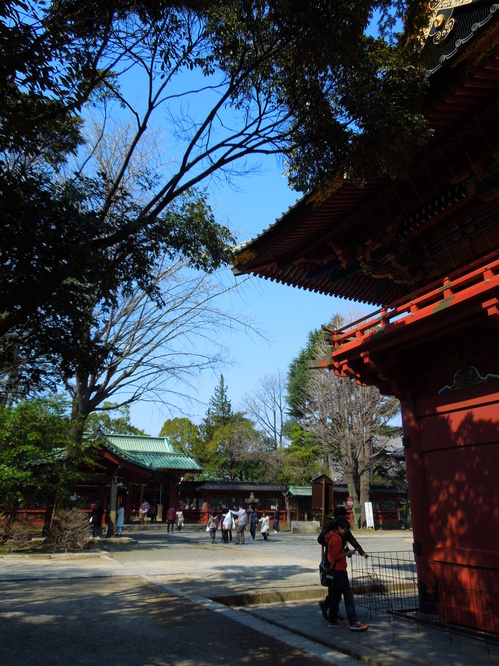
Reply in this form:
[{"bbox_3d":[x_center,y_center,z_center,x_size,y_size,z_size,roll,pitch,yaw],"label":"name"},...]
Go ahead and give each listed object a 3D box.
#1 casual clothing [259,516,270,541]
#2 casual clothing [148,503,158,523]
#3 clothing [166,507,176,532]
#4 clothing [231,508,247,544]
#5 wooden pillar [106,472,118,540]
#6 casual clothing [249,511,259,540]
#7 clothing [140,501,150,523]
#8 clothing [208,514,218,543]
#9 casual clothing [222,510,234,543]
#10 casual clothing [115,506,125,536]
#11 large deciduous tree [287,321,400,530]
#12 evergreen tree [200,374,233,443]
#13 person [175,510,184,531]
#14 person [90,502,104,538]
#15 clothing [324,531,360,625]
[{"bbox_3d":[0.761,9.877,24.397,0.520,1.200,0.450,5,-20,-11],"label":"casual clothing"},{"bbox_3d":[-7.477,13.994,37.446,0.520,1.494,0.360,3,-20,-5],"label":"casual clothing"},{"bbox_3d":[-5.032,12.064,31.100,0.540,1.570,0.380,4,-20,-11],"label":"clothing"},{"bbox_3d":[-0.496,9.136,22.700,0.620,1.580,0.500,-13,-23,32],"label":"clothing"},{"bbox_3d":[-7.408,9.328,26.000,0.360,3.350,0.360,0,-20,0],"label":"wooden pillar"},{"bbox_3d":[0.207,9.969,24.900,0.420,1.480,0.450,-2,-20,5],"label":"casual clothing"},{"bbox_3d":[-7.398,12.697,34.200,0.550,1.500,0.380,3,-20,-8],"label":"clothing"},{"bbox_3d":[-1.730,9.417,23.100,0.470,1.350,0.360,-1,-20,3],"label":"clothing"},{"bbox_3d":[-1.021,9.438,23.379,0.550,1.376,0.400,5,-20,-11],"label":"casual clothing"},{"bbox_3d":[-7.046,10.196,26.060,0.420,1.488,0.450,-6,-21,16],"label":"casual clothing"},{"bbox_3d":[7.364,6.491,36.500,8.200,15.600,7.200,0,-20,0],"label":"large deciduous tree"},{"bbox_3d":[-3.903,13.266,56.873,4.400,17.235,4.400,1,-20,0],"label":"evergreen tree"},{"bbox_3d":[-4.652,12.460,32.183,0.520,1.530,0.420,2,-20,-7],"label":"person"},{"bbox_3d":[-7.492,9.237,23.778,0.480,1.706,0.550,-9,-22,23],"label":"person"},{"bbox_3d":[1.504,3.921,7.732,0.620,1.379,0.440,-2,-20,8],"label":"clothing"}]

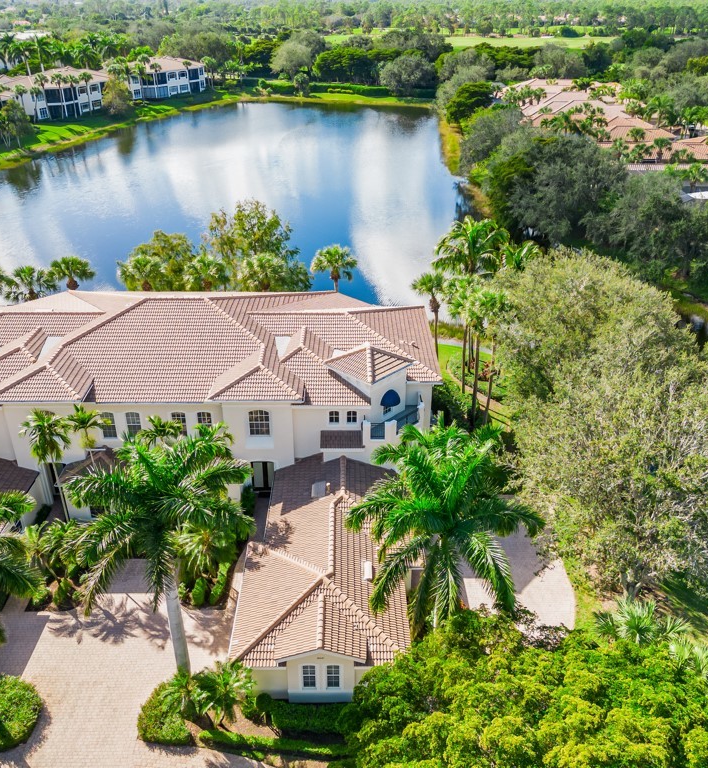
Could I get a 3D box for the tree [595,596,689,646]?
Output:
[{"bbox_3d":[14.383,12.509,35.398,4.385,3.189,4.186,0,29,0],"label":"tree"}]

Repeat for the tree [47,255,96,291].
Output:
[{"bbox_3d":[-22.000,-5.541,57.390,3.600,9.200,3.600,0,29,0],"label":"tree"}]

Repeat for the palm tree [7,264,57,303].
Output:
[{"bbox_3d":[-25.400,-5.234,57.558,3.700,8.500,3.700,0,29,0],"label":"palm tree"}]

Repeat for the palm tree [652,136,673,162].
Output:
[{"bbox_3d":[56.373,-40.977,129.740,3.488,7.076,3.488,0,29,0],"label":"palm tree"}]

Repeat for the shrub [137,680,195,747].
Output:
[{"bbox_3d":[-8.000,14.023,30.194,2.400,1.000,2.300,0,29,0],"label":"shrub"}]

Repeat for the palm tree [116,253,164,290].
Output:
[{"bbox_3d":[-19.135,-6.725,64.076,3.986,9.767,3.986,0,29,0],"label":"palm tree"}]

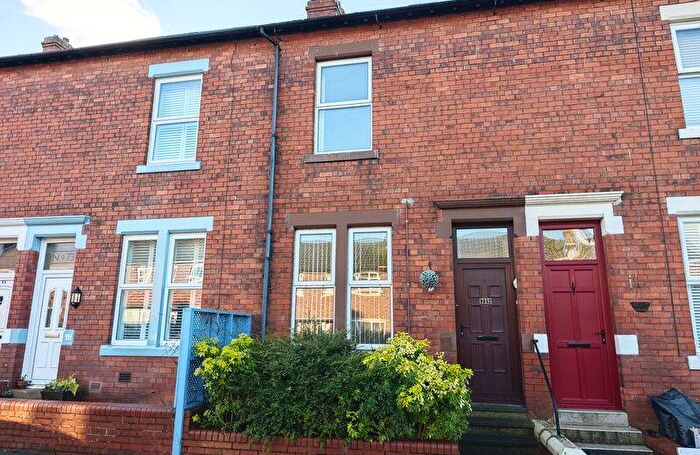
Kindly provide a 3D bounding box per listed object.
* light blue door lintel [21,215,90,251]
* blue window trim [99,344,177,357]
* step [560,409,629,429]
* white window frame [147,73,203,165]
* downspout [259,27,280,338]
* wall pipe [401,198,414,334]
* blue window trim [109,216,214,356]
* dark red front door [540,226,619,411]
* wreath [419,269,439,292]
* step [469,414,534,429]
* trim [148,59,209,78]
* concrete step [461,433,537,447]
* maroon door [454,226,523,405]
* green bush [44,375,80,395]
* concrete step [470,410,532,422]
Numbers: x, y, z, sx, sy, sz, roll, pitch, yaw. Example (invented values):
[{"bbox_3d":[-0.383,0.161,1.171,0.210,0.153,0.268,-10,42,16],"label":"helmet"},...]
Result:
[{"bbox_3d":[-5.501,0.113,8.754,1.430,0.610,0.230,-2,-13,12],"label":"light blue door lintel"},{"bbox_3d":[-3.317,2.110,7.924,1.987,0.160,0.165,-2,-13,11],"label":"blue window trim"},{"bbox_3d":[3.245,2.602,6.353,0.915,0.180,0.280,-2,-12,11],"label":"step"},{"bbox_3d":[-3.339,-2.071,8.914,1.030,1.818,0.090,-2,-13,12],"label":"white window frame"},{"bbox_3d":[-1.489,-0.577,7.930,0.328,6.300,0.270,-2,-13,12],"label":"downspout"},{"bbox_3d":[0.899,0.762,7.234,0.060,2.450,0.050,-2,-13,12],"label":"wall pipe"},{"bbox_3d":[-3.340,1.016,8.131,1.966,2.400,0.150,-2,-13,12],"label":"blue window trim"},{"bbox_3d":[3.271,1.210,6.787,0.871,2.711,0.100,-2,-12,11],"label":"dark red front door"},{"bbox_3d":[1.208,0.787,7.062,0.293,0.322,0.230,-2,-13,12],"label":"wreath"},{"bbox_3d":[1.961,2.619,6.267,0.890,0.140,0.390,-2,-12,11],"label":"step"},{"bbox_3d":[-3.323,-3.078,9.066,1.303,0.277,0.130,-2,-13,12],"label":"trim"},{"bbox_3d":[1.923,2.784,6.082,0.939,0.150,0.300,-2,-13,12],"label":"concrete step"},{"bbox_3d":[2.052,1.245,7.023,0.907,2.682,0.100,-2,-12,11],"label":"maroon door"},{"bbox_3d":[-4.412,2.418,7.140,0.520,0.299,0.320,-2,-12,11],"label":"green bush"},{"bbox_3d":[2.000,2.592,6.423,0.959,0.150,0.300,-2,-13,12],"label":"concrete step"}]

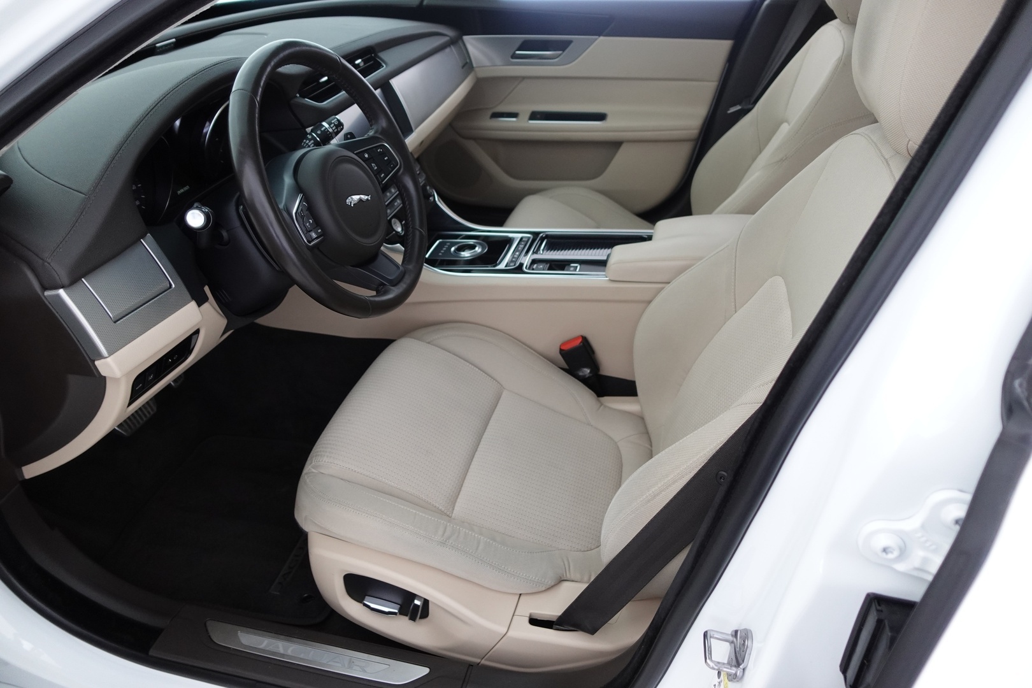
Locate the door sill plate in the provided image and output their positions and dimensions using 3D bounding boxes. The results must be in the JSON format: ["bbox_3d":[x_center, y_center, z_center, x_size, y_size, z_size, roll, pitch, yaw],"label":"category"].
[{"bbox_3d":[-0.261,0.410,0.918,0.335,0.010,0.037,6,33,12],"label":"door sill plate"}]

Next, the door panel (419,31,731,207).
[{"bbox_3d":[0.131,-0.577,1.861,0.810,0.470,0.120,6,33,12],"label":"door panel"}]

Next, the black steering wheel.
[{"bbox_3d":[-0.246,-0.214,0.929,0.090,0.375,0.375,-13,27,23],"label":"black steering wheel"}]

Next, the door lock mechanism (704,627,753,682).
[{"bbox_3d":[0.198,0.289,0.640,0.038,0.034,0.045,-5,32,-4],"label":"door lock mechanism"}]

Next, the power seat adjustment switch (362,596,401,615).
[{"bbox_3d":[-0.184,0.358,0.942,0.056,0.017,0.020,11,33,8],"label":"power seat adjustment switch"}]

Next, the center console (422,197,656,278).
[{"bbox_3d":[0.030,-0.191,1.322,0.470,0.110,0.240,6,33,12],"label":"center console"}]

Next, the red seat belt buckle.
[{"bbox_3d":[0.117,0.040,1.252,0.042,0.100,0.030,-24,24,6],"label":"red seat belt buckle"}]

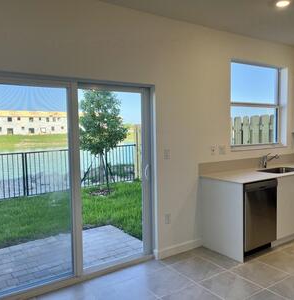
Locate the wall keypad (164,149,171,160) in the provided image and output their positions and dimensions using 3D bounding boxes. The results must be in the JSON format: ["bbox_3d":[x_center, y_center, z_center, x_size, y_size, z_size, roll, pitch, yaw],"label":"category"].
[{"bbox_3d":[0.238,0.058,3.507,0.075,0.118,0.020,-3,4,-32],"label":"wall keypad"}]

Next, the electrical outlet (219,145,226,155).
[{"bbox_3d":[1.010,0.009,3.998,0.078,0.118,0.010,-3,4,-32],"label":"electrical outlet"}]

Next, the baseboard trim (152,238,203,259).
[{"bbox_3d":[0.410,1.208,3.667,0.737,0.115,0.018,-3,4,-32],"label":"baseboard trim"}]

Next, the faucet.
[{"bbox_3d":[1.776,0.169,4.312,0.067,0.204,0.244,-3,4,-32],"label":"faucet"}]

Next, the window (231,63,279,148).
[{"bbox_3d":[1.618,-0.647,4.521,1.251,1.209,0.074,-3,4,-32],"label":"window"}]

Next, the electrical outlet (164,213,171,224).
[{"bbox_3d":[0.251,0.815,3.553,0.075,0.118,0.010,-3,4,-32],"label":"electrical outlet"}]

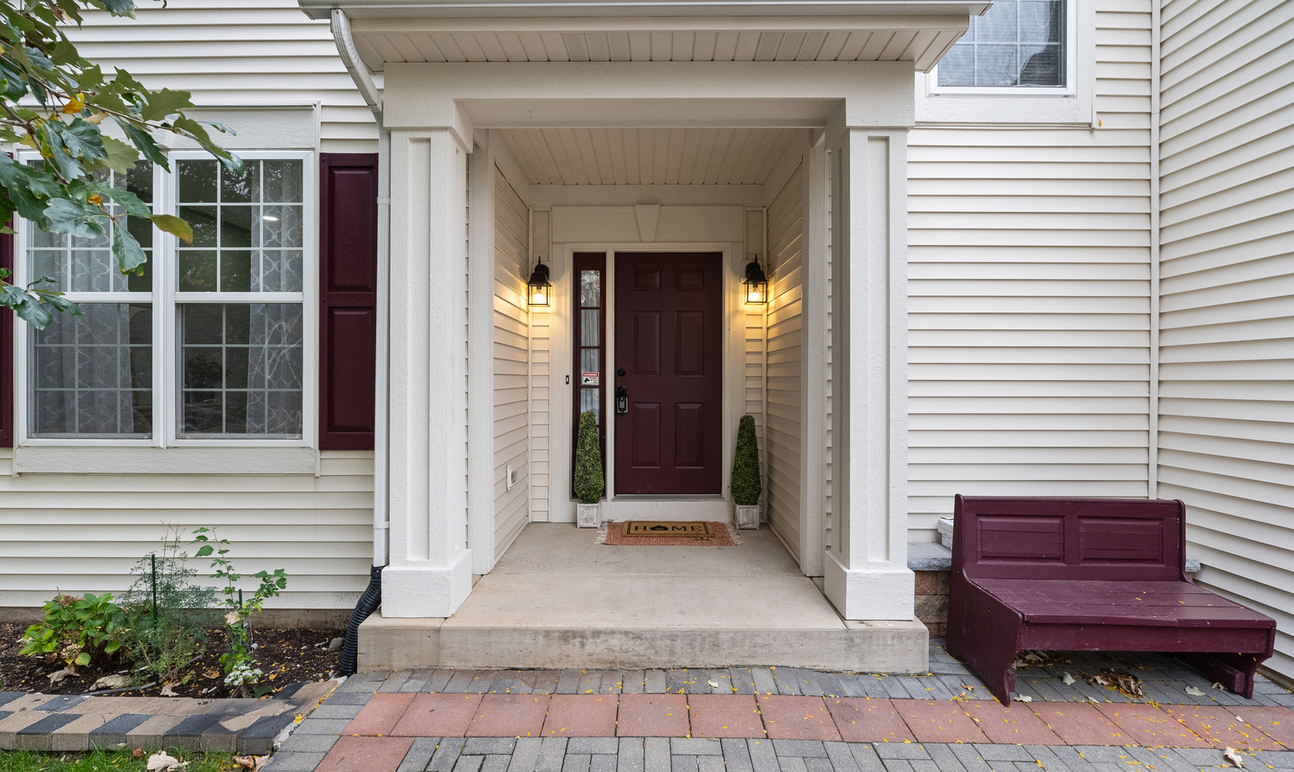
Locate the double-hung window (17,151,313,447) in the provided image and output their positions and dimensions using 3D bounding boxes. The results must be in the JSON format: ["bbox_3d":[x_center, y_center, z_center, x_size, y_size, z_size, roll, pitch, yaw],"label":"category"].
[{"bbox_3d":[-2.925,-0.525,3.520,1.790,1.790,0.100,0,1,0],"label":"double-hung window"}]

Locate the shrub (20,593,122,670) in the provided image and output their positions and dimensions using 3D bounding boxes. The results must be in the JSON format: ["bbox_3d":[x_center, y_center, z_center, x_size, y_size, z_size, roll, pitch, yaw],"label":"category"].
[{"bbox_3d":[-3.100,1.310,3.120,0.550,0.410,0.500,0,1,0],"label":"shrub"}]

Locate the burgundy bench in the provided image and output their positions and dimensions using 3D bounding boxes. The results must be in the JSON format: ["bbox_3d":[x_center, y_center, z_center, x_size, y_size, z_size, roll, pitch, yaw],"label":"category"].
[{"bbox_3d":[2.145,0.980,2.760,1.130,0.820,0.590,0,1,0],"label":"burgundy bench"}]

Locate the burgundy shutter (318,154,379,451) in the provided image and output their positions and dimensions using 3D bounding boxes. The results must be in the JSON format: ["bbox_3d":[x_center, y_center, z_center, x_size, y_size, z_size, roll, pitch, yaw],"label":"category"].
[{"bbox_3d":[-1.795,-0.505,3.480,0.360,1.790,0.040,0,1,0],"label":"burgundy shutter"}]

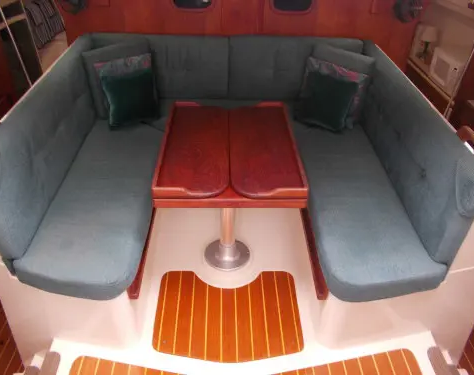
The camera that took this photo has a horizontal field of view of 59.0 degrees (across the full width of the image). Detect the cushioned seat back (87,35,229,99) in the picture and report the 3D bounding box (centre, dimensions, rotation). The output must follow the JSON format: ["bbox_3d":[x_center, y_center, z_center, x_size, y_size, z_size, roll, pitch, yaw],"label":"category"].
[{"bbox_3d":[-0.490,-0.794,2.763,0.865,0.400,0.110,0,30,-1],"label":"cushioned seat back"}]

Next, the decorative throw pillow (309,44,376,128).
[{"bbox_3d":[0.616,-0.633,2.580,0.390,0.390,0.130,20,26,24],"label":"decorative throw pillow"}]

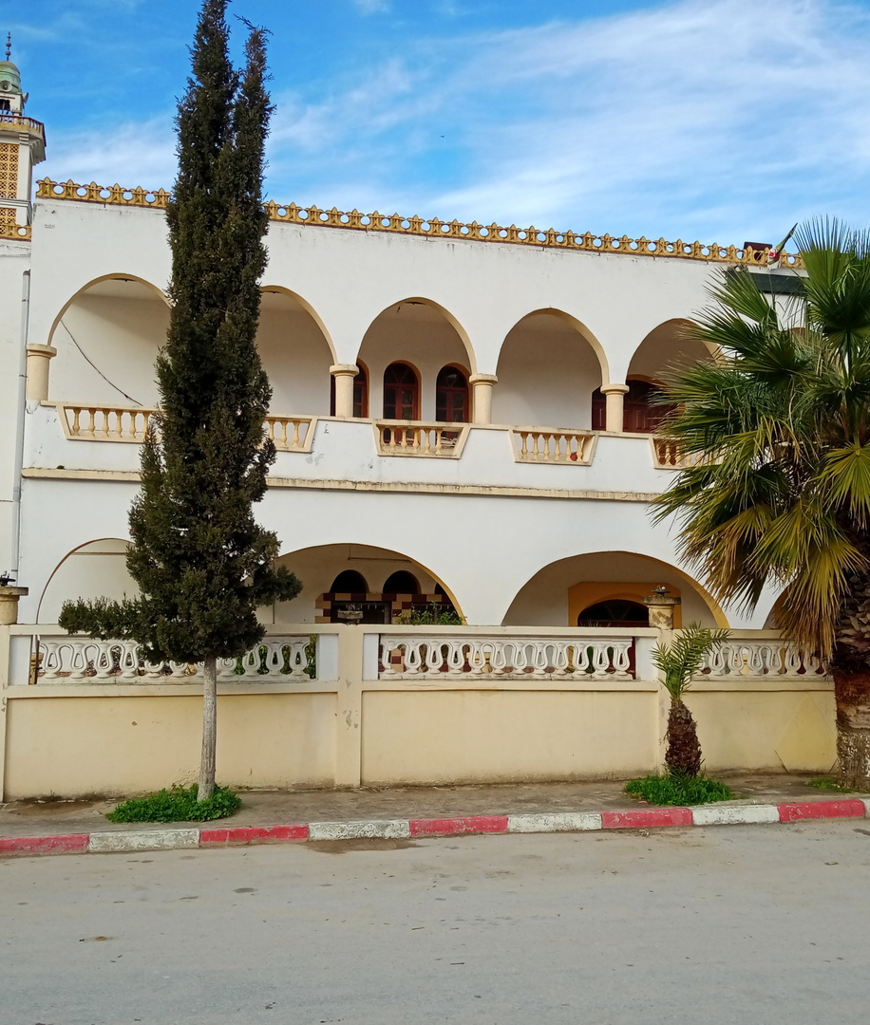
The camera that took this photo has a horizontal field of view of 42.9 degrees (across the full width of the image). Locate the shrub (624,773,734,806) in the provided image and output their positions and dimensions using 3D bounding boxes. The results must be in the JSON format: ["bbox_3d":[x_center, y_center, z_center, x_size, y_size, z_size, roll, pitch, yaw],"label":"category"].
[{"bbox_3d":[2.186,2.455,9.977,0.987,0.190,0.750,2,-3,-14],"label":"shrub"}]

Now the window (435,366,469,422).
[{"bbox_3d":[0.312,-1.929,20.165,0.664,1.508,0.140,2,-3,-14],"label":"window"}]

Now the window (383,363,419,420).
[{"bbox_3d":[-0.616,-1.965,19.937,0.649,1.491,0.140,2,-3,-14],"label":"window"}]

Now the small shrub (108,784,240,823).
[{"bbox_3d":[-2.110,2.355,9.000,1.046,0.180,0.720,2,-3,-14],"label":"small shrub"}]

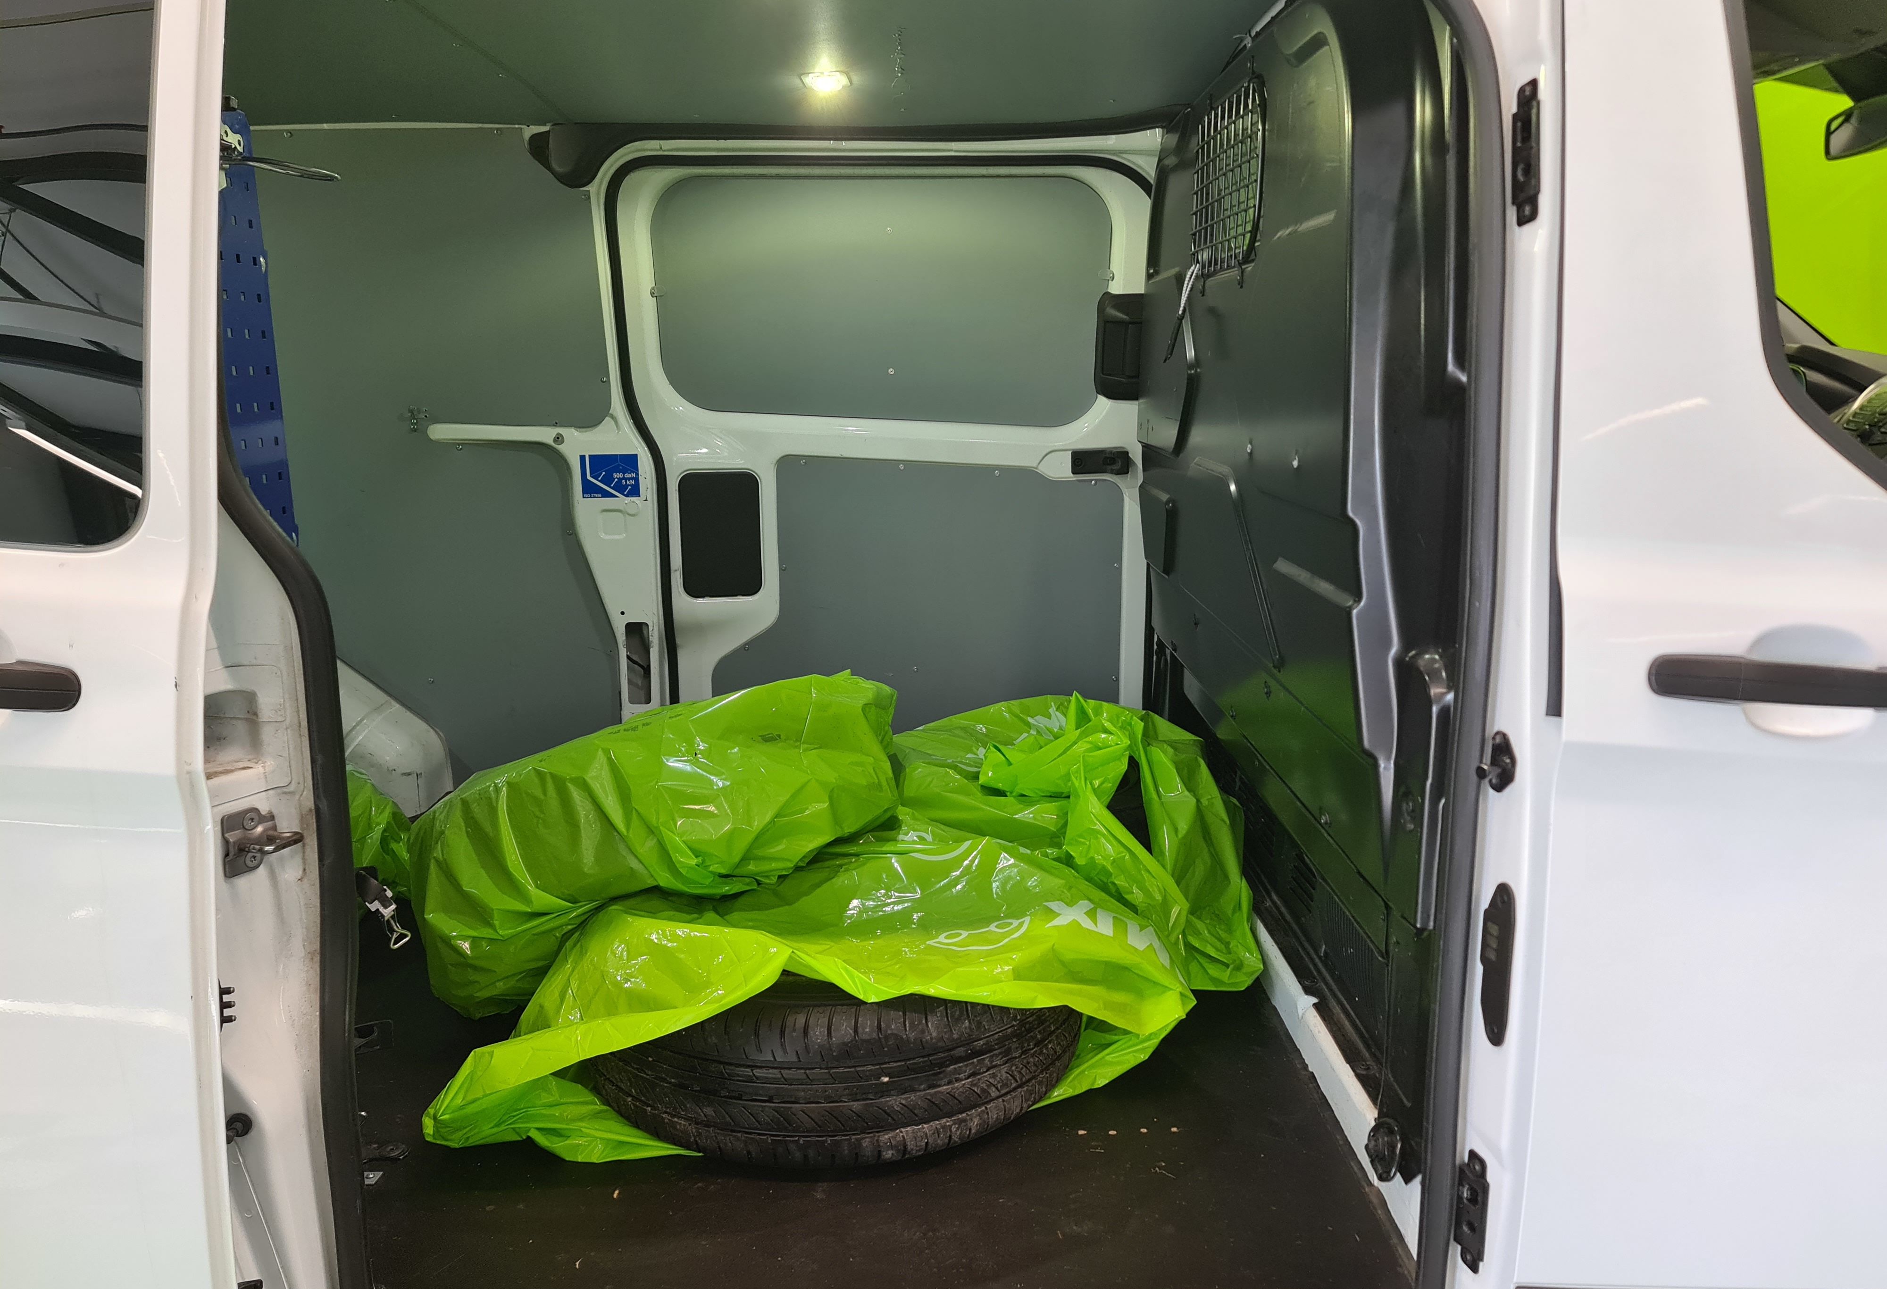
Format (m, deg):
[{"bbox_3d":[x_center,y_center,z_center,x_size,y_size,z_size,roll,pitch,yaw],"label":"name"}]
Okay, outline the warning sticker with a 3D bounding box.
[{"bbox_3d":[-0.702,-0.354,2.873,0.125,0.094,0.004,0,18,0],"label":"warning sticker"}]

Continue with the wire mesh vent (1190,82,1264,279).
[{"bbox_3d":[0.432,-0.709,2.116,0.030,0.250,0.440,0,12,0],"label":"wire mesh vent"}]

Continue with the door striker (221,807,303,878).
[{"bbox_3d":[-0.614,0.178,1.225,0.045,0.054,0.045,5,13,21],"label":"door striker"}]

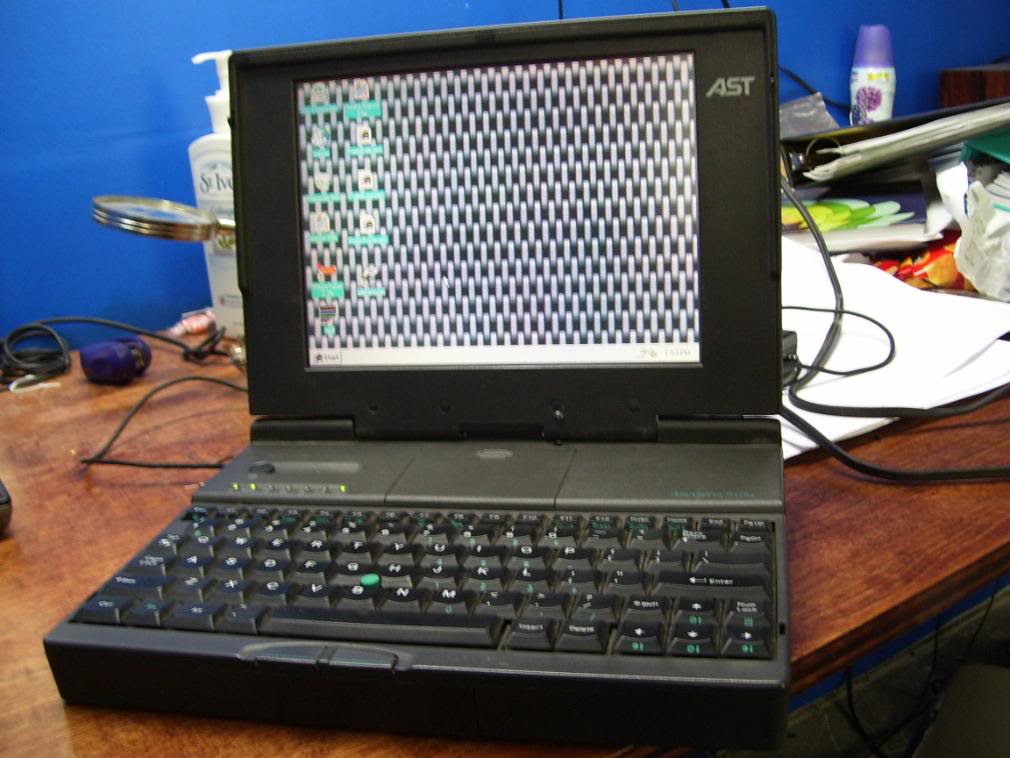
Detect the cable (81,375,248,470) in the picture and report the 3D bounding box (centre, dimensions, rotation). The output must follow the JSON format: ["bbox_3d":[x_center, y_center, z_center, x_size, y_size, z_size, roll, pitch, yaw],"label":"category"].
[{"bbox_3d":[-0.215,0.023,0.718,0.118,0.025,0.132,-1,20,14],"label":"cable"}]

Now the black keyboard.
[{"bbox_3d":[-0.030,0.095,0.445,0.289,0.030,0.122,-1,20,14],"label":"black keyboard"}]

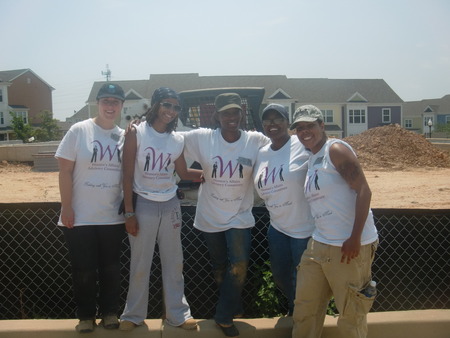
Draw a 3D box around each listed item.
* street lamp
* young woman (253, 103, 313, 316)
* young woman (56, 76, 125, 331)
[{"bbox_3d":[21.556,-3.224,51.900,0.450,4.035,0.450,0,3,0],"label":"street lamp"},{"bbox_3d":[0.441,0.318,3.605,0.520,1.583,0.380,1,4,22],"label":"young woman"},{"bbox_3d":[-0.905,0.271,3.402,0.530,1.711,0.360,-1,3,-12],"label":"young woman"}]

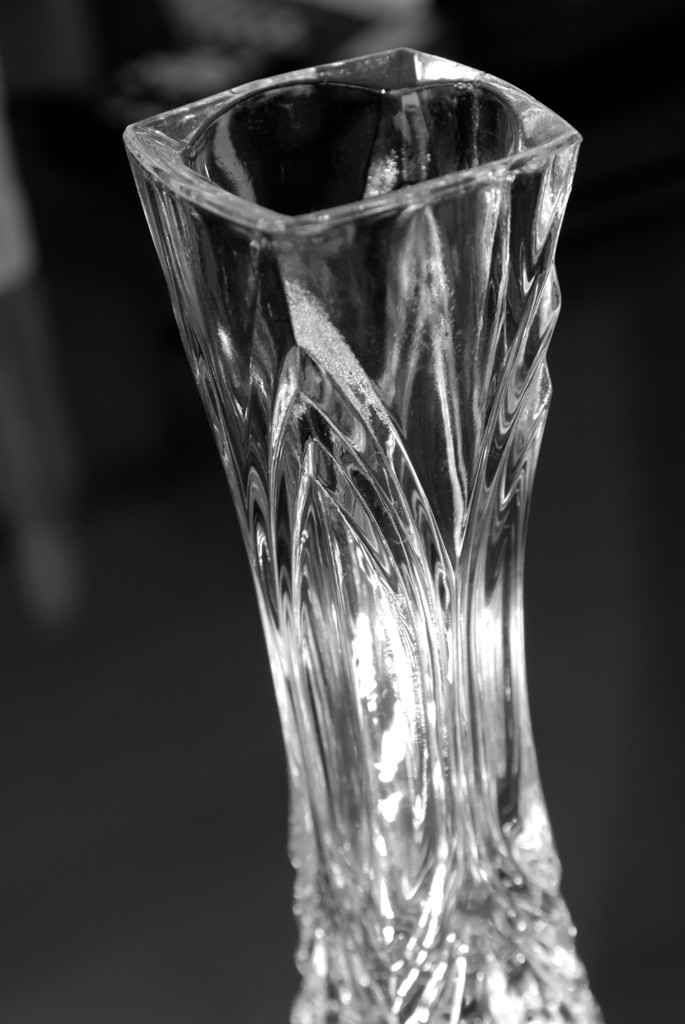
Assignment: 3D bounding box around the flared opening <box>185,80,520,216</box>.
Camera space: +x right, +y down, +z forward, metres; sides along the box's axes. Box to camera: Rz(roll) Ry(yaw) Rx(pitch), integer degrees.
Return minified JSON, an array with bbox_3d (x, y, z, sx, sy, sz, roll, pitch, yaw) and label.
[{"bbox_3d":[0.001,-0.063,0.482,0.060,0.016,0.060,-20,32,-22],"label":"flared opening"}]

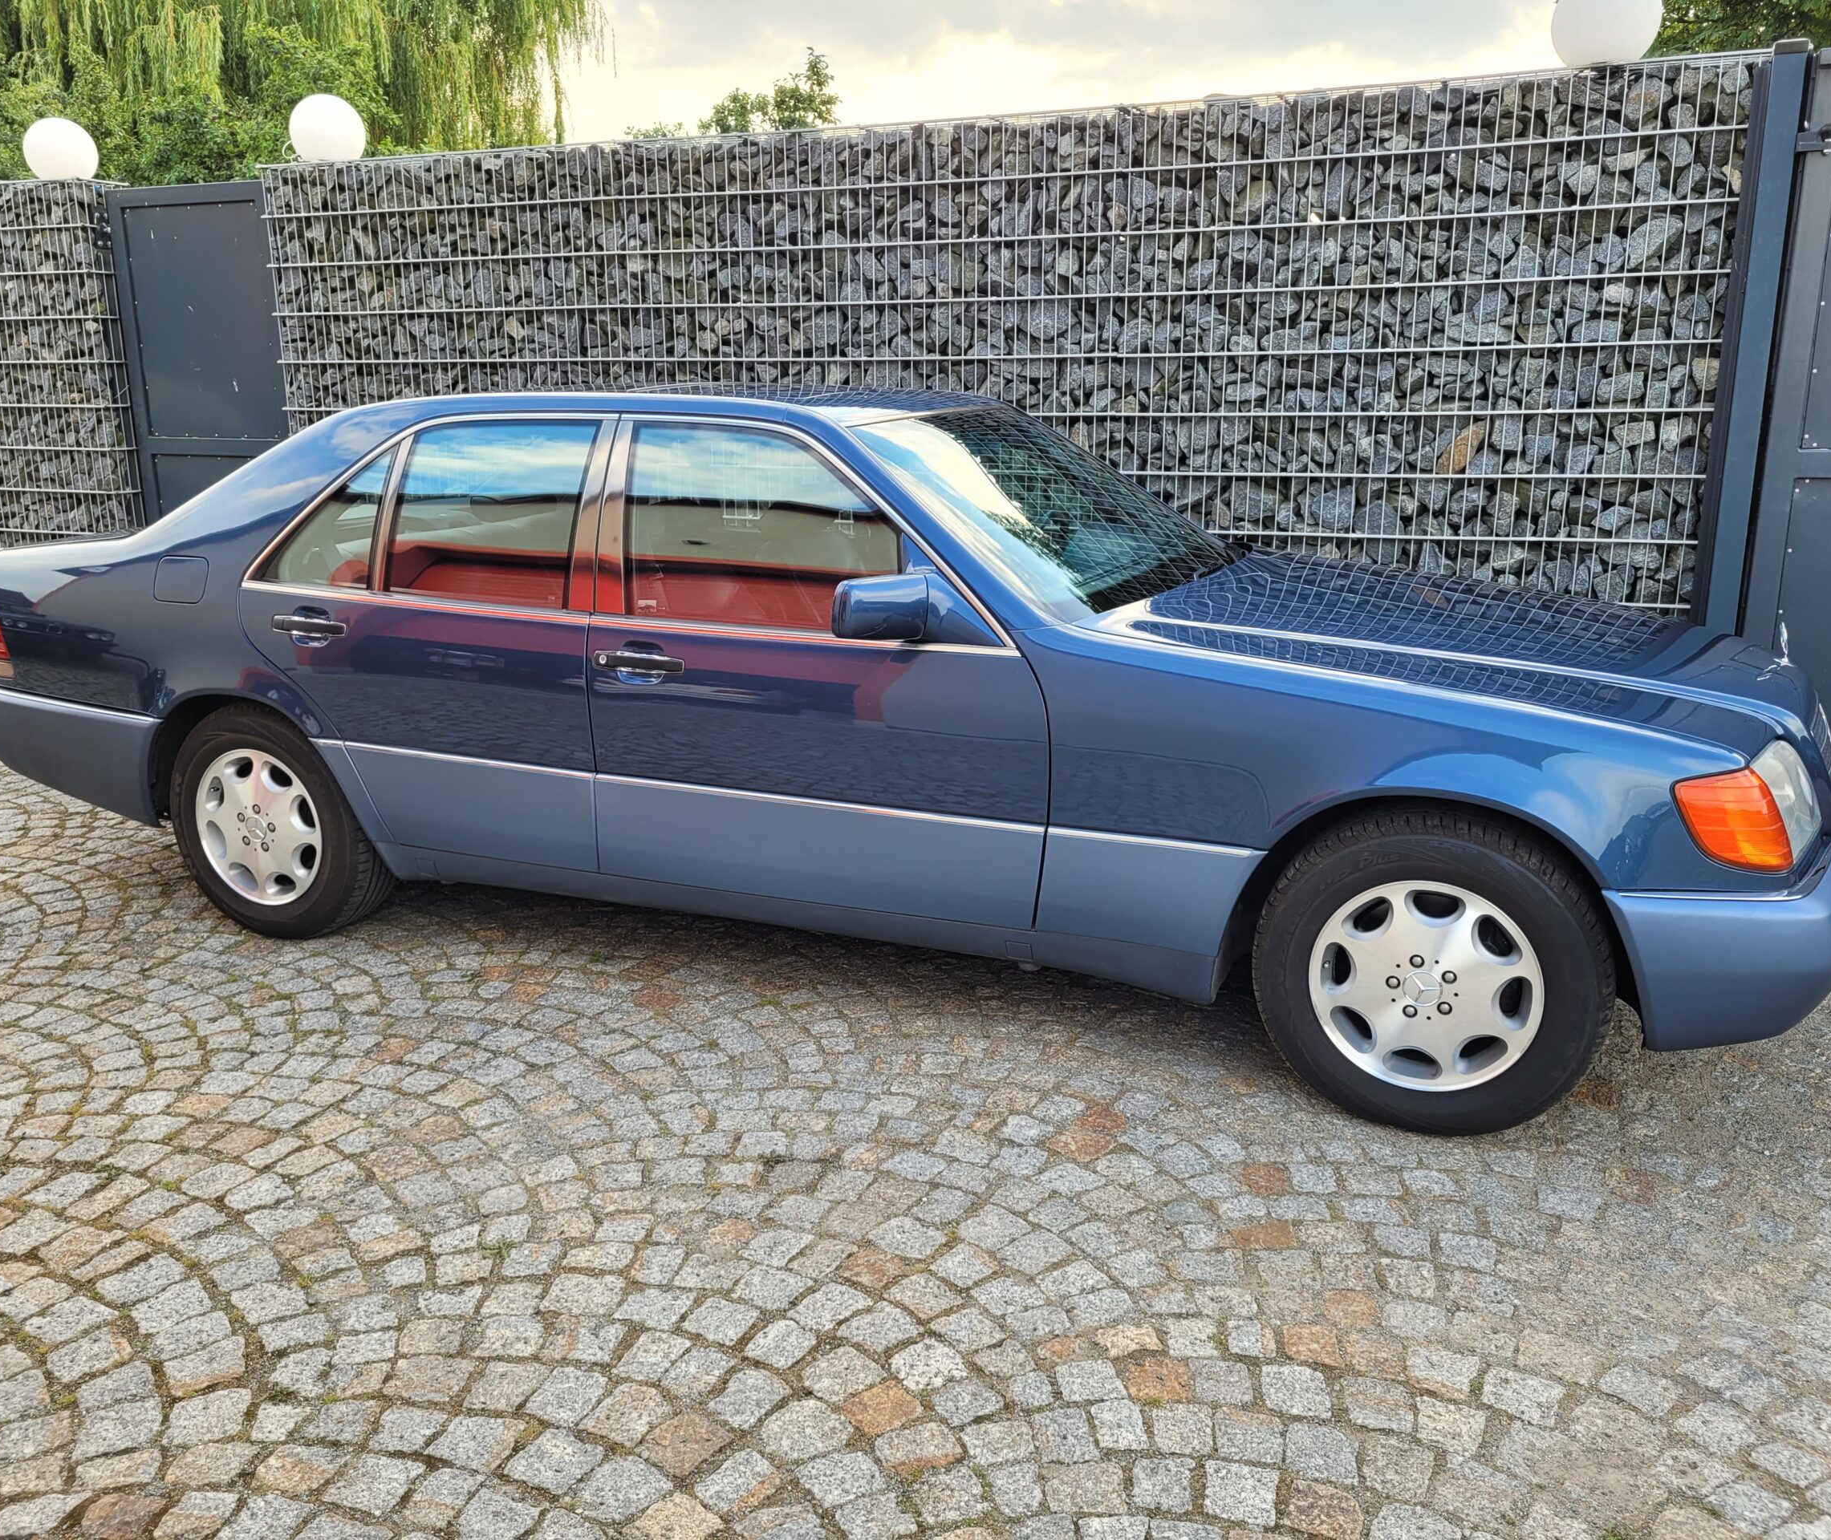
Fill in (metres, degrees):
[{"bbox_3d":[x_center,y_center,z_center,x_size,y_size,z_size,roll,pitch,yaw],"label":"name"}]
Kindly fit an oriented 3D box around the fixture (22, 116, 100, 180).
[{"bbox_3d":[-3.921,-2.833,7.087,0.300,0.300,0.300,6,15,22],"label":"fixture"}]

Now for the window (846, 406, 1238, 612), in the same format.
[{"bbox_3d":[0.391,-0.707,4.064,0.790,0.120,1.600,39,24,10],"label":"window"}]

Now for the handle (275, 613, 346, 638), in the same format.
[{"bbox_3d":[-1.534,-0.365,3.906,0.220,0.048,0.048,5,15,22],"label":"handle"}]

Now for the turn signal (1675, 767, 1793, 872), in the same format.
[{"bbox_3d":[1.486,0.093,2.800,0.210,0.185,0.120,5,15,22],"label":"turn signal"}]

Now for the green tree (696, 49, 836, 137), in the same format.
[{"bbox_3d":[-1.246,-3.990,13.375,1.800,4.200,1.800,5,15,22],"label":"green tree"}]

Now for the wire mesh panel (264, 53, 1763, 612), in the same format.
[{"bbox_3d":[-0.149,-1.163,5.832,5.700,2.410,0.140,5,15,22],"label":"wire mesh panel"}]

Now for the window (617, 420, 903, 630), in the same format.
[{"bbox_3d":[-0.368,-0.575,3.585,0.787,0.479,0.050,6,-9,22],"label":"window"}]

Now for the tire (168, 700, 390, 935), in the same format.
[{"bbox_3d":[-1.753,0.132,4.305,0.680,0.680,0.240,6,15,22],"label":"tire"}]

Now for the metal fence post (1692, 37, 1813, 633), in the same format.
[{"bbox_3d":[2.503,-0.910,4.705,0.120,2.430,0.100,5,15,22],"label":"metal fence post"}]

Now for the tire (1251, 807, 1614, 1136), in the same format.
[{"bbox_3d":[1.048,0.405,3.155,0.680,0.680,0.240,6,15,22],"label":"tire"}]

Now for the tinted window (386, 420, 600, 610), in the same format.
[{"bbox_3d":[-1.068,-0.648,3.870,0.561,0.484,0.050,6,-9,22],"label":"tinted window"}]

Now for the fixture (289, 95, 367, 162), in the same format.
[{"bbox_3d":[-2.475,-2.685,6.483,0.300,0.295,0.300,5,15,22],"label":"fixture"}]

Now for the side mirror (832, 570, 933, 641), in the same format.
[{"bbox_3d":[-0.073,-0.346,3.280,0.150,0.150,0.190,8,16,30],"label":"side mirror"}]

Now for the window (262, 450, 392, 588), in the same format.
[{"bbox_3d":[-1.522,-0.656,3.982,0.385,0.365,0.040,5,-5,22],"label":"window"}]

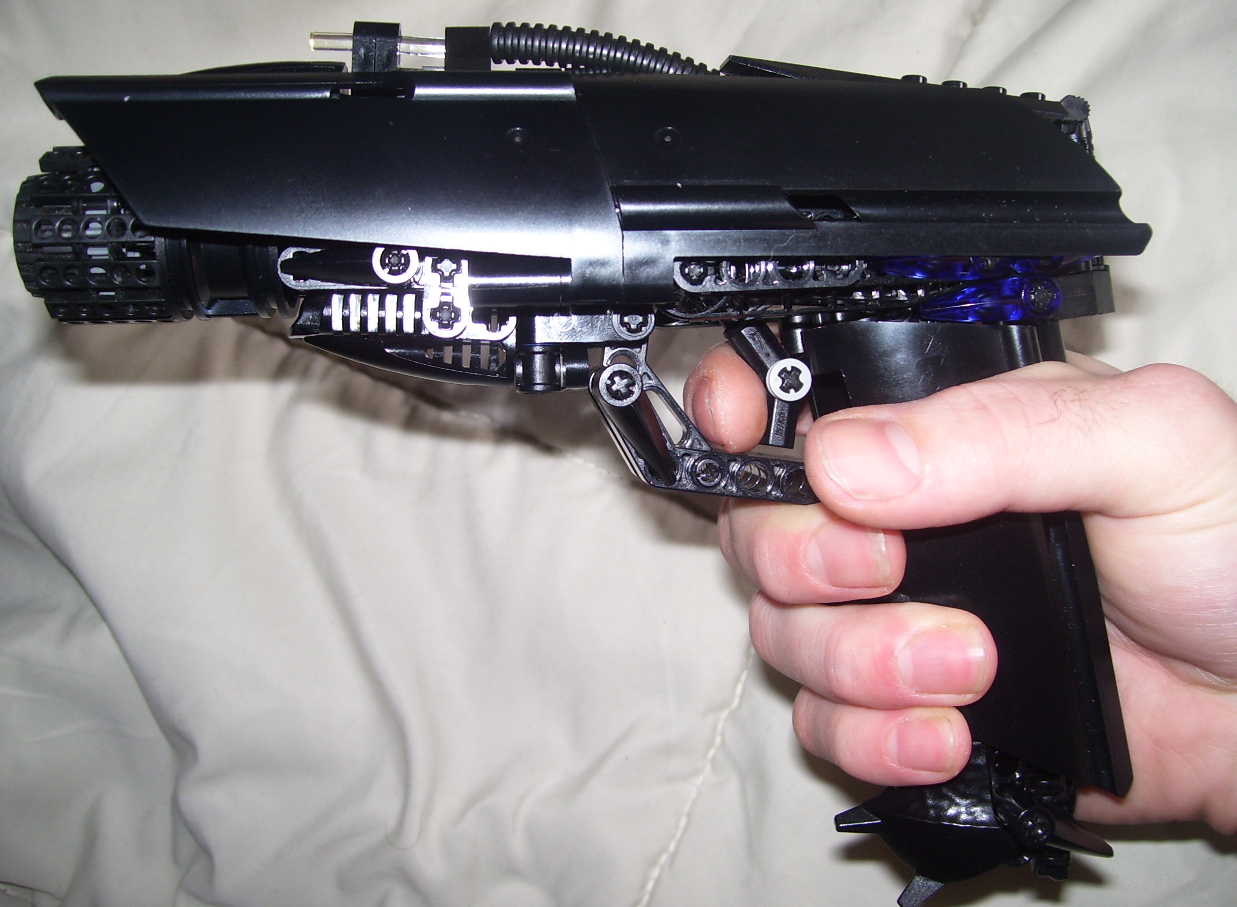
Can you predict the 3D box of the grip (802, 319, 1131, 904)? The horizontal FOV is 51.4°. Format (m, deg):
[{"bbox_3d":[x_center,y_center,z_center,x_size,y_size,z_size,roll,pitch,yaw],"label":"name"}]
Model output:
[{"bbox_3d":[0.058,0.028,0.228,0.049,0.036,0.097,-5,90,0],"label":"grip"}]

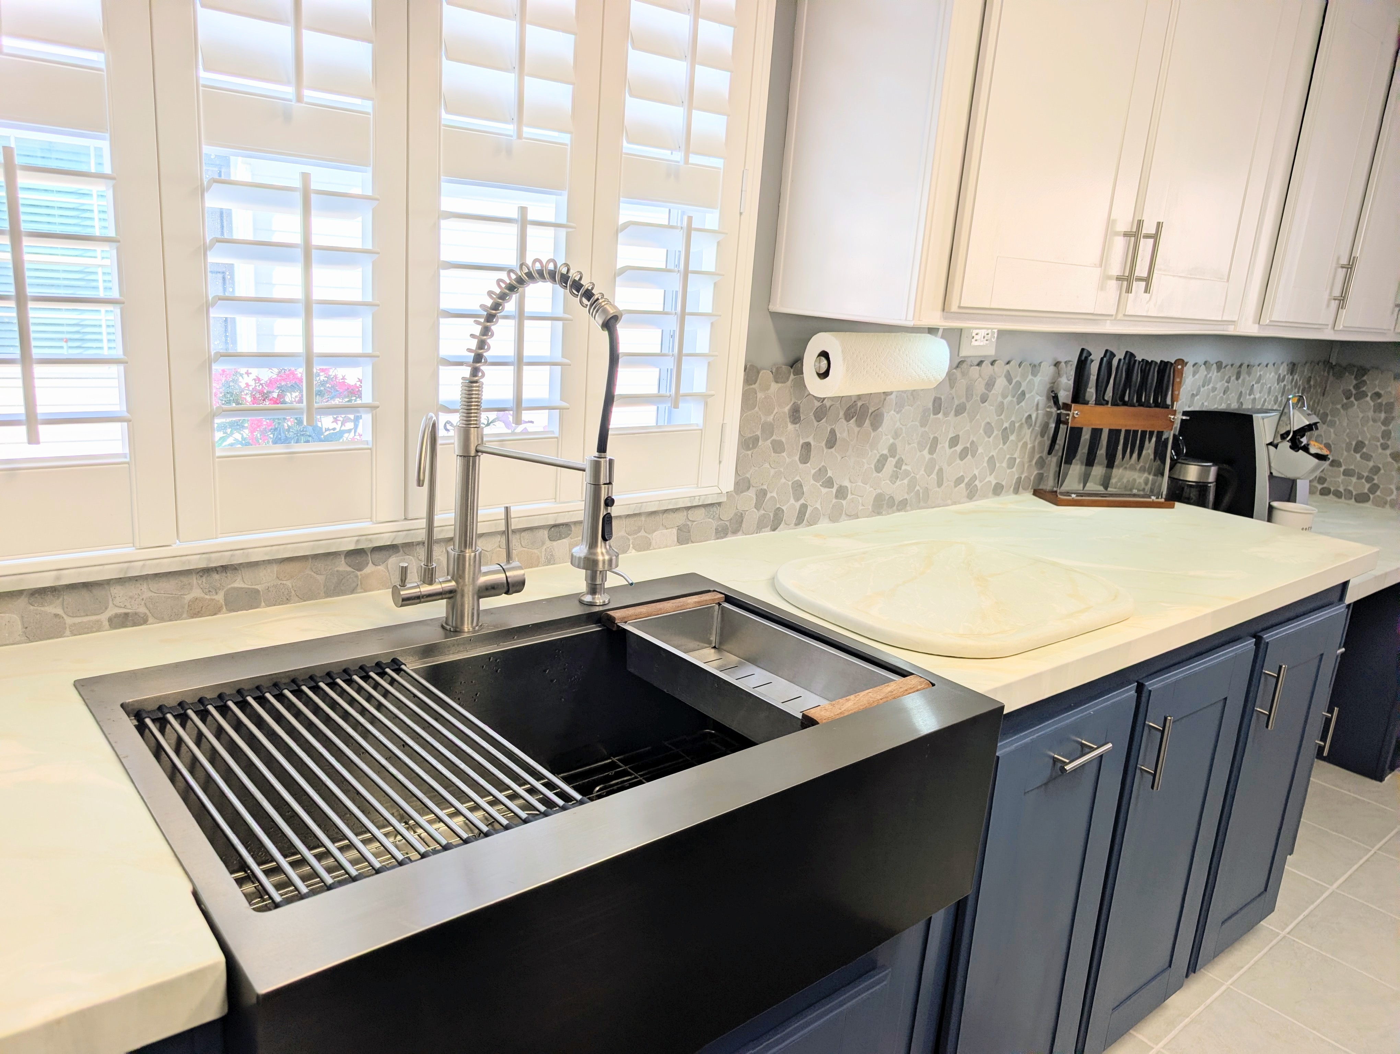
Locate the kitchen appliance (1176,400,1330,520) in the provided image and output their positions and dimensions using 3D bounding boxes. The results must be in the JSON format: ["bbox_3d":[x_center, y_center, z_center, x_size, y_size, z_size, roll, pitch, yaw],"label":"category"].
[{"bbox_3d":[1.438,-0.129,2.539,0.250,0.355,0.330,-8,18,-39],"label":"kitchen appliance"}]

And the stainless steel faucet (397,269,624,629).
[{"bbox_3d":[-0.213,-0.079,1.134,0.261,0.458,0.189,13,17,31],"label":"stainless steel faucet"}]

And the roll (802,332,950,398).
[{"bbox_3d":[0.323,-0.297,1.764,0.268,0.110,0.110,-8,19,-36],"label":"roll"}]

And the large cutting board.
[{"bbox_3d":[0.391,0.095,1.516,0.530,0.025,0.425,-8,18,-39],"label":"large cutting board"}]

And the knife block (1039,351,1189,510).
[{"bbox_3d":[0.974,-0.231,2.281,0.307,0.353,0.120,1,15,-12],"label":"knife block"}]

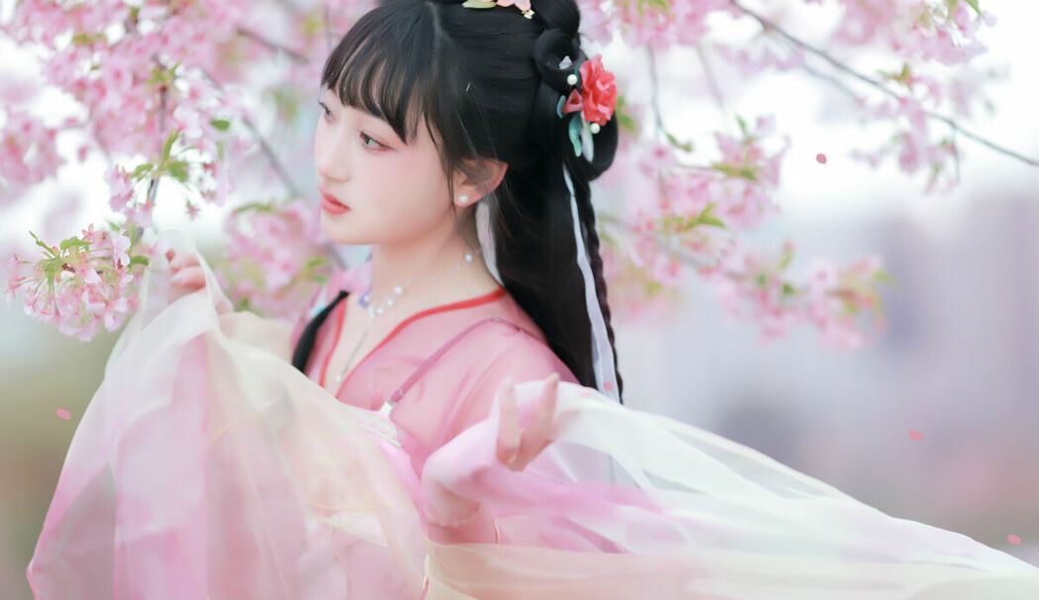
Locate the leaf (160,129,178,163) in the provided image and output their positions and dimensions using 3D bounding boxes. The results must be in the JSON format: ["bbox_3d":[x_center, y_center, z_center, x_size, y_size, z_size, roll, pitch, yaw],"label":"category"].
[{"bbox_3d":[-0.306,-0.135,5.180,0.009,0.032,0.012,22,0,0],"label":"leaf"}]

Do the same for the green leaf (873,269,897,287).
[{"bbox_3d":[0.346,-0.021,5.600,0.023,0.013,0.014,20,0,0],"label":"green leaf"}]

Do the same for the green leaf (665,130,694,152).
[{"bbox_3d":[0.145,-0.144,5.360,0.030,0.008,0.012,35,0,0],"label":"green leaf"}]

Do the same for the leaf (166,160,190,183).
[{"bbox_3d":[-0.298,-0.112,5.180,0.024,0.013,0.012,30,0,0],"label":"leaf"}]

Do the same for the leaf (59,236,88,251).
[{"bbox_3d":[-0.381,-0.048,5.060,0.024,0.011,0.014,0,0,0],"label":"leaf"}]

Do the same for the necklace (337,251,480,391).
[{"bbox_3d":[-0.096,0.014,5.080,0.145,0.125,0.115,0,0,-40],"label":"necklace"}]

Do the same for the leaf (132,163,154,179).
[{"bbox_3d":[-0.328,-0.112,5.160,0.022,0.009,0.012,-28,0,0],"label":"leaf"}]

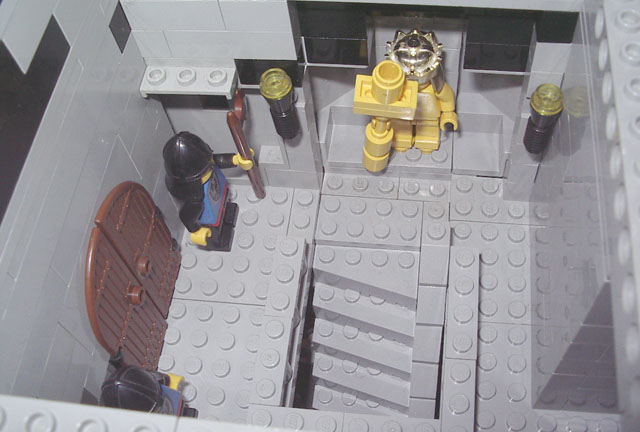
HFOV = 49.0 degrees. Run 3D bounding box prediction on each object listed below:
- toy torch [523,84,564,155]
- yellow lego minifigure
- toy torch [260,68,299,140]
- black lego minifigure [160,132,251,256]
[{"bbox_3d":[0.053,-0.023,0.169,0.008,0.021,0.008,3,60,8],"label":"toy torch"},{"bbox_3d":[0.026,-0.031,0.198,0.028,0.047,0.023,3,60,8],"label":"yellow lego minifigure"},{"bbox_3d":[-0.010,-0.028,0.177,0.008,0.021,0.008,3,60,8],"label":"toy torch"},{"bbox_3d":[-0.029,-0.006,0.197,0.022,0.041,0.024,3,60,8],"label":"black lego minifigure"}]

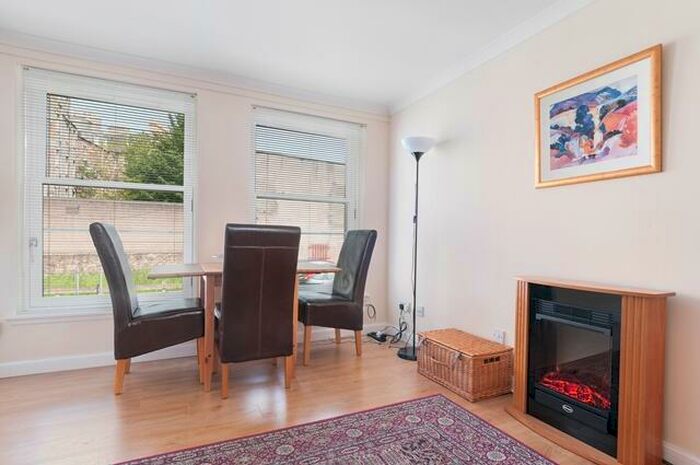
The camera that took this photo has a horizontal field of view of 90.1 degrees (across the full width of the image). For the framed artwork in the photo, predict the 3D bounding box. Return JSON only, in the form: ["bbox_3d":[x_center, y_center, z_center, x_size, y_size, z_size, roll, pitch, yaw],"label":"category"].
[{"bbox_3d":[1.256,-0.546,1.835,0.030,0.570,0.615,1,-1,-26],"label":"framed artwork"}]

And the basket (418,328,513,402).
[{"bbox_3d":[0.771,0.882,2.396,0.360,0.285,0.525,1,-1,-26],"label":"basket"}]

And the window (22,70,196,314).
[{"bbox_3d":[-1.757,-0.282,2.645,1.080,1.660,0.100,1,-1,-26],"label":"window"}]

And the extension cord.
[{"bbox_3d":[0.253,1.004,3.374,0.230,0.055,0.070,0,-1,30],"label":"extension cord"}]

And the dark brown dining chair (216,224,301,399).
[{"bbox_3d":[-0.651,0.485,2.365,0.450,1.050,0.630,1,-1,-26],"label":"dark brown dining chair"}]

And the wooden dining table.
[{"bbox_3d":[-0.775,0.632,2.587,1.200,0.758,0.710,1,-1,-26],"label":"wooden dining table"}]

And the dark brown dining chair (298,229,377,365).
[{"bbox_3d":[-0.161,0.498,2.982,0.620,1.050,0.450,1,-1,-26],"label":"dark brown dining chair"}]

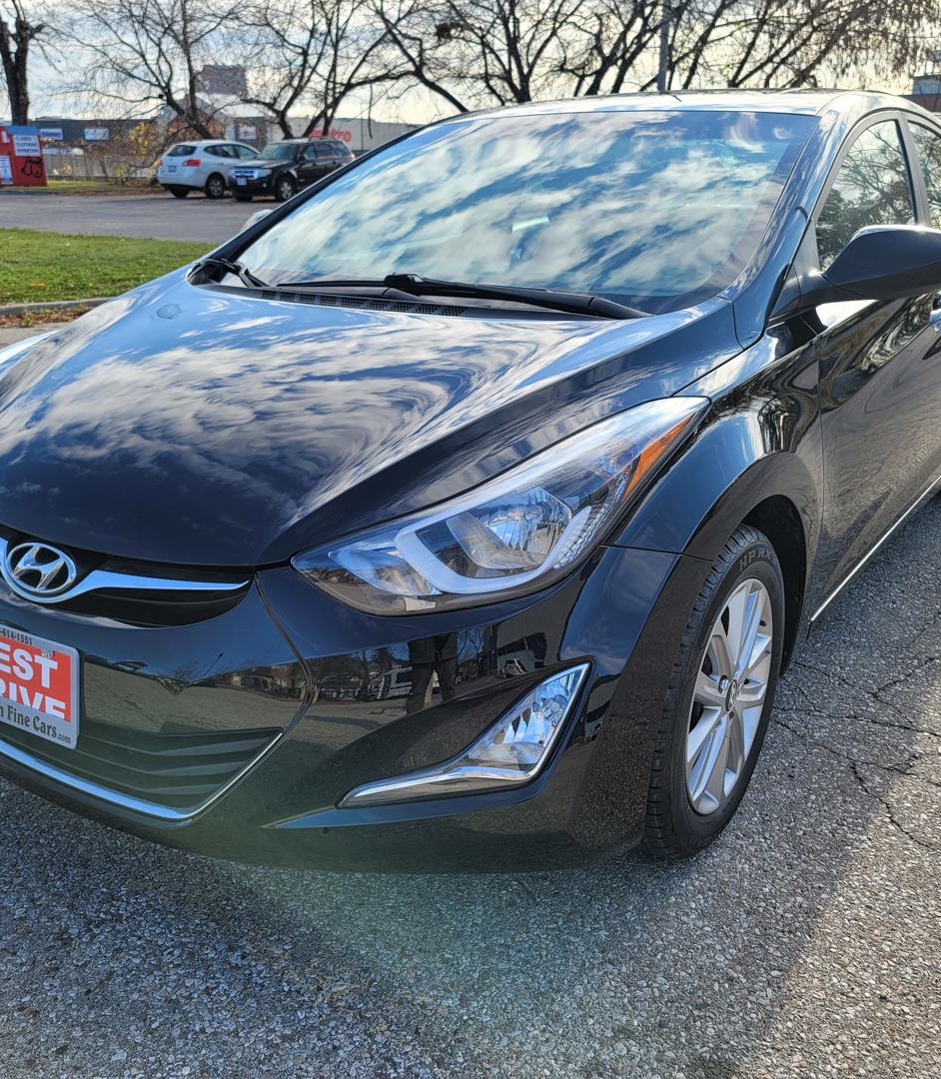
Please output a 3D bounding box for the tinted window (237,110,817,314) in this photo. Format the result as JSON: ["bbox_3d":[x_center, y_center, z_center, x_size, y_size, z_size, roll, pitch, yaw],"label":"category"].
[{"bbox_3d":[0.108,-0.819,2.582,1.370,0.130,0.970,12,48,32],"label":"tinted window"}]

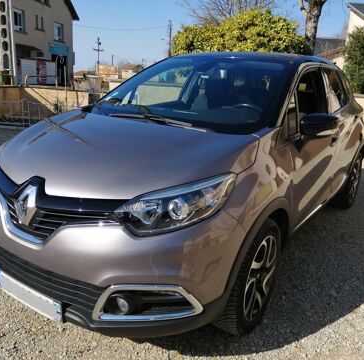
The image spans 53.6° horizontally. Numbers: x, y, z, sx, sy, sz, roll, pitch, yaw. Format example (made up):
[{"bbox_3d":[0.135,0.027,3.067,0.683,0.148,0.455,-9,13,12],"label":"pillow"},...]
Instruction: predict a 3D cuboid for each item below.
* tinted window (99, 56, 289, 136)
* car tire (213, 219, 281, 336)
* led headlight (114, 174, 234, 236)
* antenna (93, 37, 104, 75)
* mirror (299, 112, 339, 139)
[{"bbox_3d":[0.104,-0.658,2.638,1.450,0.200,1.060,13,45,33],"label":"tinted window"},{"bbox_3d":[0.365,0.513,2.008,0.210,0.650,0.650,13,18,33],"label":"car tire"},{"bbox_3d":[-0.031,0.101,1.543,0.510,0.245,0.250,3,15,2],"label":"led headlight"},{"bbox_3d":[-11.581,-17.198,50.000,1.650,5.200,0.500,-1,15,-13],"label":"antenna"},{"bbox_3d":[0.825,-0.328,2.171,0.210,0.155,0.130,13,18,33],"label":"mirror"}]

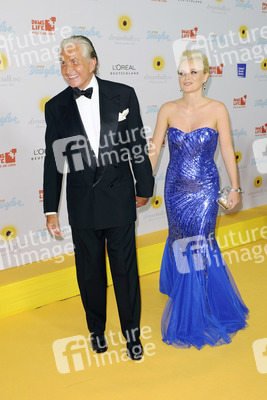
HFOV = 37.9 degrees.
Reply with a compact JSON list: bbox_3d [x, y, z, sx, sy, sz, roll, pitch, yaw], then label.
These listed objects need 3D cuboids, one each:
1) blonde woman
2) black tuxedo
[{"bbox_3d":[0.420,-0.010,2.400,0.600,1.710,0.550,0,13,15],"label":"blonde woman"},{"bbox_3d":[-0.178,0.118,2.277,0.600,1.550,0.380,-2,13,8],"label":"black tuxedo"}]

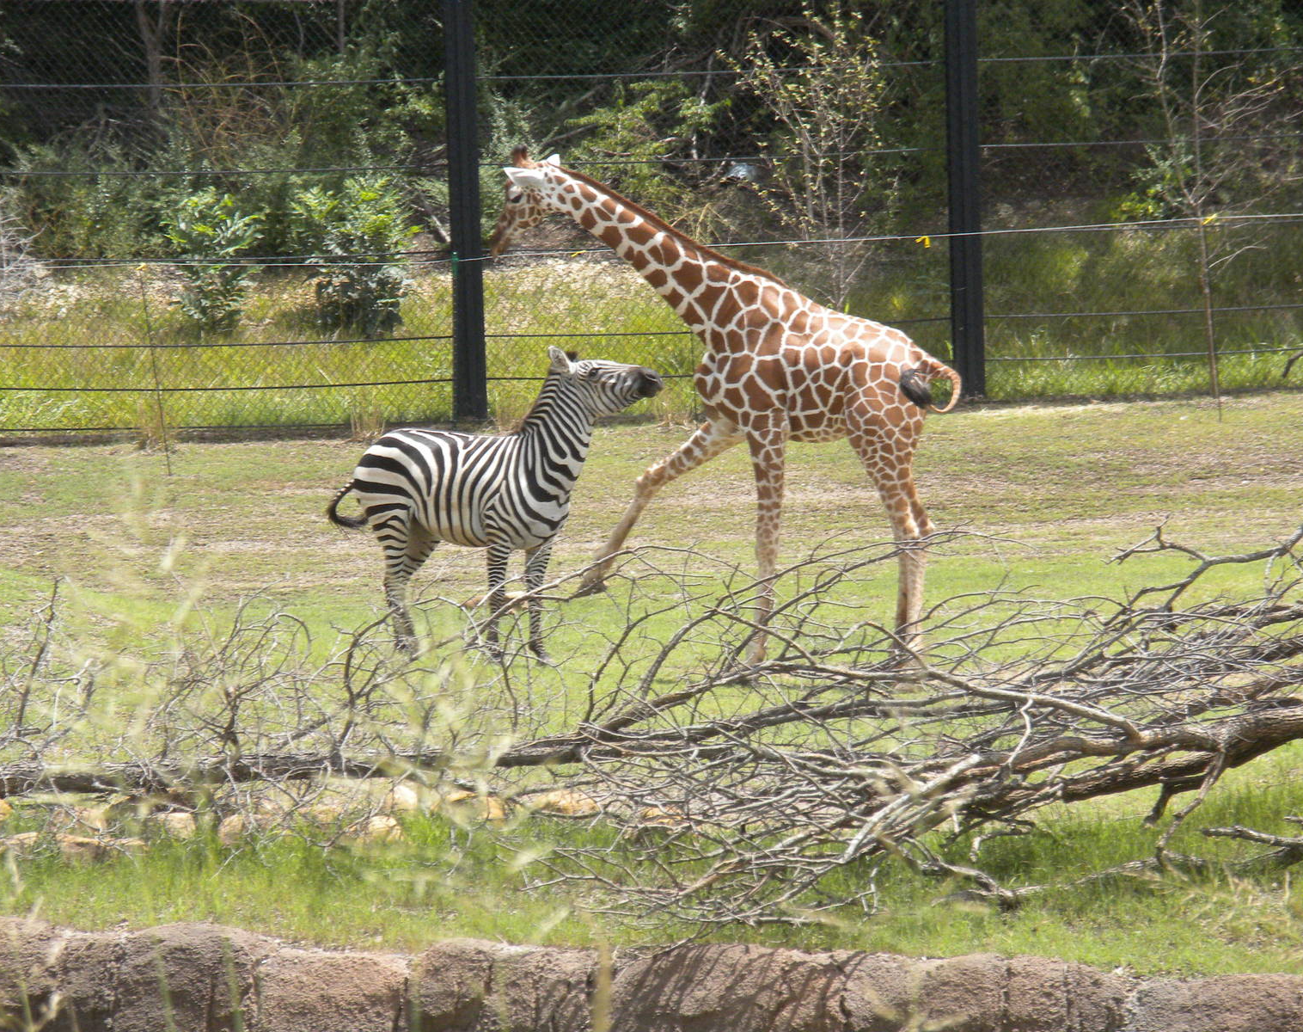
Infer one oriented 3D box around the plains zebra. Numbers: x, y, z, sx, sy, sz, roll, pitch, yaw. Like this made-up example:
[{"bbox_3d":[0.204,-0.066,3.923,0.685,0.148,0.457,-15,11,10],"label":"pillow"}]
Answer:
[{"bbox_3d":[-0.896,-0.065,54.200,1.950,1.770,0.620,2,6,32],"label":"plains zebra"}]

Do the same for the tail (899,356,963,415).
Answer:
[{"bbox_3d":[1.604,-0.750,54.300,0.360,0.330,0.220,-1,5,0],"label":"tail"}]

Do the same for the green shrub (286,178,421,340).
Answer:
[{"bbox_3d":[-2.282,-1.973,72.500,0.980,1.220,0.950,-1,5,0],"label":"green shrub"}]

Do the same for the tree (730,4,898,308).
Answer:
[{"bbox_3d":[1.261,-2.769,73.500,1.300,2.380,1.250,-1,5,0],"label":"tree"}]

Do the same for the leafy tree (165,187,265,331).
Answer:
[{"bbox_3d":[-3.365,-1.948,72.500,0.770,1.080,0.750,-1,5,0],"label":"leafy tree"}]

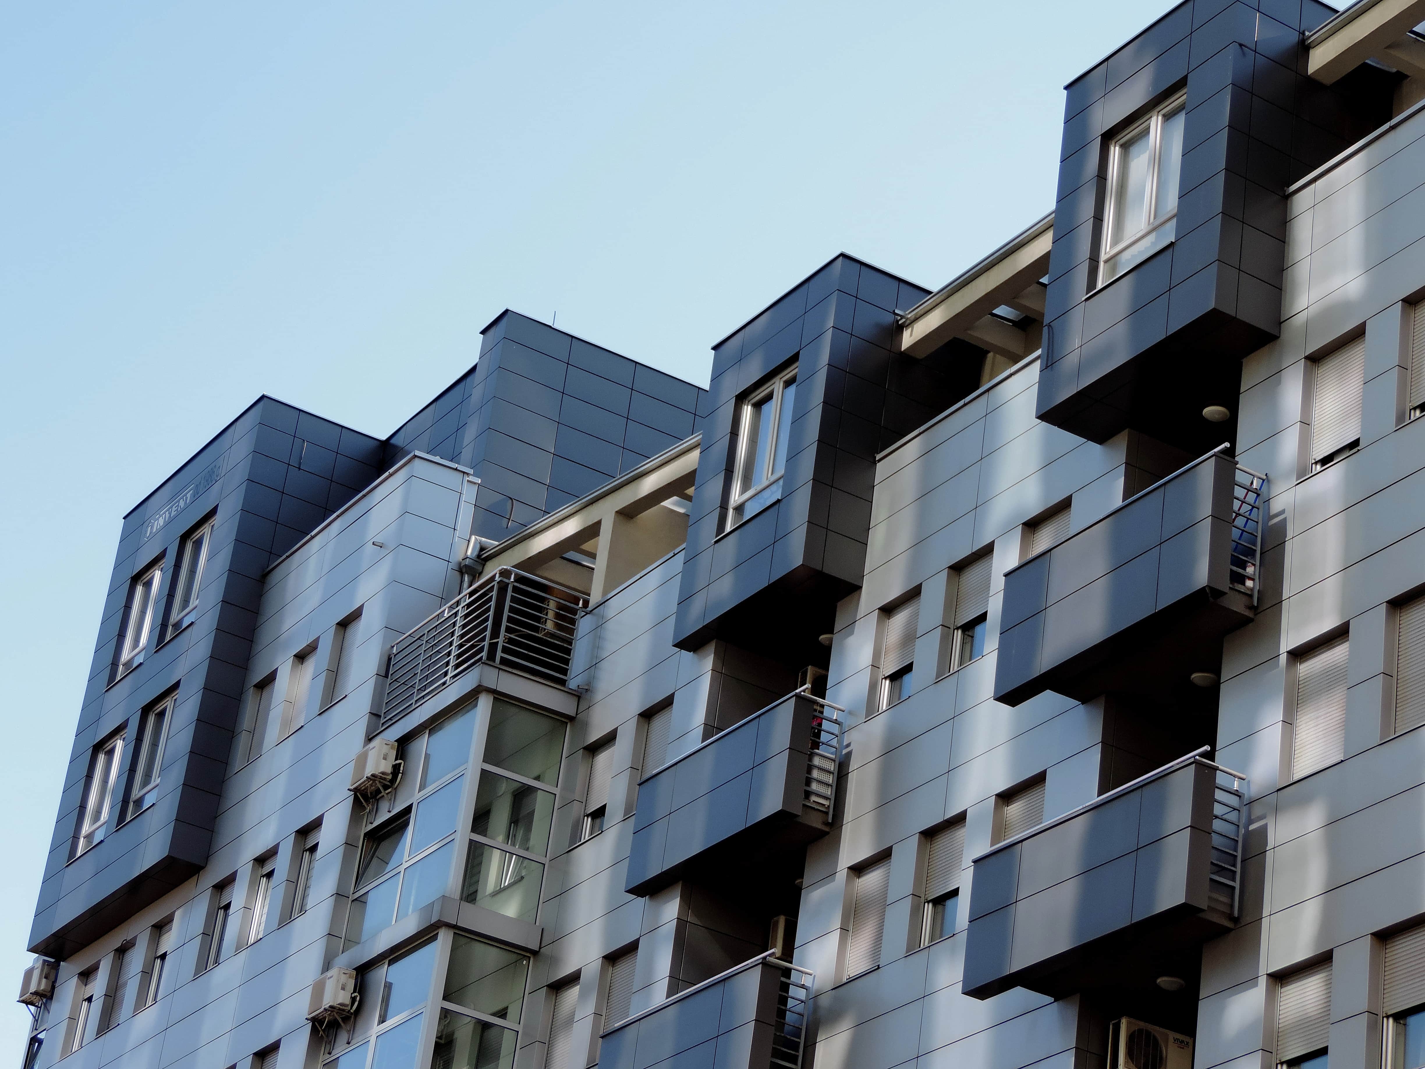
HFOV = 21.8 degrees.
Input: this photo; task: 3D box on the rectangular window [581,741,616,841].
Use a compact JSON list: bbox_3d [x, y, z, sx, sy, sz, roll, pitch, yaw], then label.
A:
[{"bbox_3d":[-1.203,2.924,42.102,0.120,1.279,0.800,21,-30,-24],"label":"rectangular window"}]

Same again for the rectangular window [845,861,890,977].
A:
[{"bbox_3d":[1.608,3.817,36.639,0.053,1.267,0.757,21,-30,-24],"label":"rectangular window"}]

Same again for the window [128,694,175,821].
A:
[{"bbox_3d":[-7.750,3.140,51.848,0.123,1.874,1.355,21,-30,-24],"label":"window"}]

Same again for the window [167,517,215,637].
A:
[{"bbox_3d":[-7.230,0.681,52.189,0.120,1.810,1.392,21,-30,-24],"label":"window"}]

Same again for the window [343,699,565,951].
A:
[{"bbox_3d":[-3.126,3.731,44.646,1.232,2.640,2.886,21,-30,-24],"label":"window"}]

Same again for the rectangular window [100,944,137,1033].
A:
[{"bbox_3d":[-7.947,6.213,50.406,0.120,1.270,0.800,21,-30,-24],"label":"rectangular window"}]

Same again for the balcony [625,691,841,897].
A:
[{"bbox_3d":[0.286,2.914,40.761,0.706,1.502,3.457,21,-30,-24],"label":"balcony"}]

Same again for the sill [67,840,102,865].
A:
[{"bbox_3d":[-8.888,4.567,52.857,0.150,0.053,1.417,21,-30,-24],"label":"sill"}]

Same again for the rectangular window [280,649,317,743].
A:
[{"bbox_3d":[-5.344,2.108,48.970,0.106,1.302,0.827,21,-30,-24],"label":"rectangular window"}]

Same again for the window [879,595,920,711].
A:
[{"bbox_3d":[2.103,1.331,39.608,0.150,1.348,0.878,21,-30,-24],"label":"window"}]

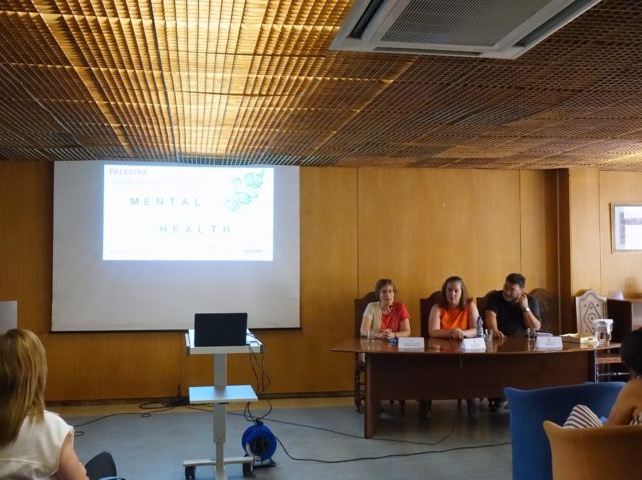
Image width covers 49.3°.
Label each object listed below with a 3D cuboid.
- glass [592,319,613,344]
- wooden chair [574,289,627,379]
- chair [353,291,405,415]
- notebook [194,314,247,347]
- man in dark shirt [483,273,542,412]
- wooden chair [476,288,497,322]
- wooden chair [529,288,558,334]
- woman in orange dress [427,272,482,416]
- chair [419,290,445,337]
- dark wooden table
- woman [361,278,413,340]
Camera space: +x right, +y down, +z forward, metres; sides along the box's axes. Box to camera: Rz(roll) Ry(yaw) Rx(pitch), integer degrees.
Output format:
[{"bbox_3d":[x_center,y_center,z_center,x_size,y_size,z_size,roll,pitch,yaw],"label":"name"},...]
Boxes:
[{"bbox_3d":[2.379,0.764,5.961,0.160,0.200,0.160,0,-2,-10],"label":"glass"},{"bbox_3d":[2.930,1.093,7.232,0.470,1.120,0.520,0,-2,-15],"label":"wooden chair"},{"bbox_3d":[0.603,1.080,6.852,0.480,1.130,0.560,0,-2,-10],"label":"chair"},{"bbox_3d":[-0.628,0.559,4.384,0.320,0.215,0.280,0,-2,-10],"label":"notebook"},{"bbox_3d":[1.874,0.988,6.805,0.540,1.310,0.780,0,-2,-2],"label":"man in dark shirt"},{"bbox_3d":[1.907,1.086,7.113,0.500,1.130,0.560,0,-2,-10],"label":"wooden chair"},{"bbox_3d":[2.324,1.091,7.146,0.450,1.120,0.520,0,-2,-12],"label":"wooden chair"},{"bbox_3d":[1.271,1.000,6.678,0.480,1.280,0.780,0,-2,-8],"label":"woman in orange dress"},{"bbox_3d":[1.297,1.084,7.005,0.500,1.130,0.560,0,-2,-10],"label":"chair"},{"bbox_3d":[1.292,1.244,5.893,2.500,0.750,1.150,0,-2,-10],"label":"dark wooden table"},{"bbox_3d":[0.615,1.007,6.562,0.460,1.260,0.760,0,-2,-10],"label":"woman"}]

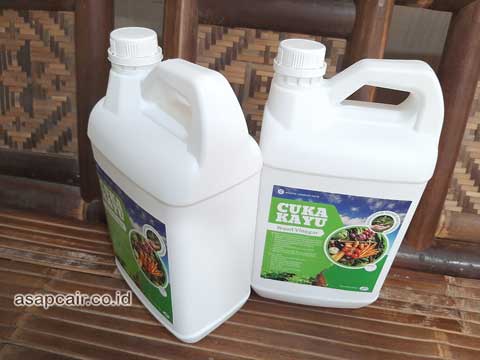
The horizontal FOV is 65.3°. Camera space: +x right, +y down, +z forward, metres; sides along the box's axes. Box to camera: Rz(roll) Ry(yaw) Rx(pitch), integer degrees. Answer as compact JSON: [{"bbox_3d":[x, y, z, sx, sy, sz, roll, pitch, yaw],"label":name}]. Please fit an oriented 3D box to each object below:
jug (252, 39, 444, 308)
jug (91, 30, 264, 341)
[{"bbox_3d":[0.108,0.003,0.450,0.191,0.311,0.129,6,33,4],"label":"jug"},{"bbox_3d":[-0.073,0.009,0.424,0.129,0.311,0.191,-26,43,-36],"label":"jug"}]

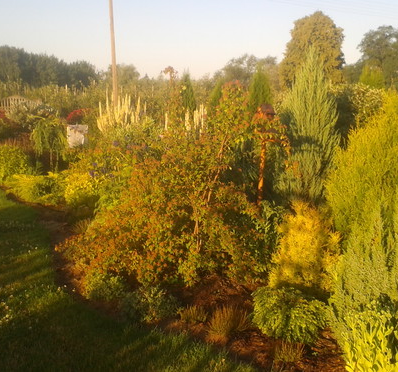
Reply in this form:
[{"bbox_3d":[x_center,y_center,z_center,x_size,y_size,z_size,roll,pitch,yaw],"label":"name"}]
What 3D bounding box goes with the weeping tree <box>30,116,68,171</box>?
[{"bbox_3d":[-3.095,-0.834,10.613,0.750,1.160,0.750,-1,10,0],"label":"weeping tree"}]

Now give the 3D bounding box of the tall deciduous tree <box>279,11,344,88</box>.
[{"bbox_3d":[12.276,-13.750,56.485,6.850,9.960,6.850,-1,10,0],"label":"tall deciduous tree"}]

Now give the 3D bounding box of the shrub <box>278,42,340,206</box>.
[{"bbox_3d":[1.544,-0.815,7.274,0.860,2.190,0.860,-1,10,0],"label":"shrub"}]

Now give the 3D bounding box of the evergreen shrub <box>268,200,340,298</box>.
[{"bbox_3d":[0.791,0.455,3.923,0.500,0.710,0.470,2,10,12],"label":"evergreen shrub"}]

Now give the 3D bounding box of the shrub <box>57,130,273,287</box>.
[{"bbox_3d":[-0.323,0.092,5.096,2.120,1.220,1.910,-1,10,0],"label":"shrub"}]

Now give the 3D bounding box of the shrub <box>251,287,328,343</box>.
[{"bbox_3d":[0.579,0.799,3.315,0.450,0.250,0.420,2,10,10],"label":"shrub"}]

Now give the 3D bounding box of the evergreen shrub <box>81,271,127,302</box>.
[{"bbox_3d":[-0.710,0.720,3.890,0.320,0.200,0.290,-2,10,-11],"label":"evergreen shrub"}]

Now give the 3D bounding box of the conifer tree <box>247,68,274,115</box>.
[{"bbox_3d":[1.877,-2.473,15.812,0.800,2.250,0.800,1,10,7],"label":"conifer tree"}]

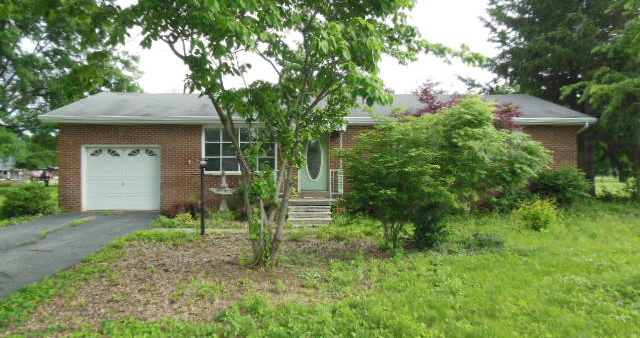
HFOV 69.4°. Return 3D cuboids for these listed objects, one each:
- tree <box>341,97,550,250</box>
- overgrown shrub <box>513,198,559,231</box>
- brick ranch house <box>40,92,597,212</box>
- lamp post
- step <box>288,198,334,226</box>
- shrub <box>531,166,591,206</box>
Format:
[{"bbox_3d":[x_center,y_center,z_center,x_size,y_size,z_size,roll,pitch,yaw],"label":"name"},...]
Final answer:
[{"bbox_3d":[2.670,0.060,9.850,4.450,3.250,3.600,0,0,-1],"label":"tree"},{"bbox_3d":[5.330,1.120,11.450,1.130,0.850,1.050,0,0,-1],"label":"overgrown shrub"},{"bbox_3d":[-0.100,-0.880,18.850,17.450,4.500,8.800,0,0,-1],"label":"brick ranch house"},{"bbox_3d":[-2.930,0.680,11.500,0.210,1.950,0.210,0,0,-1],"label":"lamp post"},{"bbox_3d":[-0.250,1.200,13.200,1.320,0.740,1.100,0,0,-1],"label":"step"},{"bbox_3d":[7.230,0.520,13.850,1.800,1.280,1.600,0,0,-1],"label":"shrub"}]

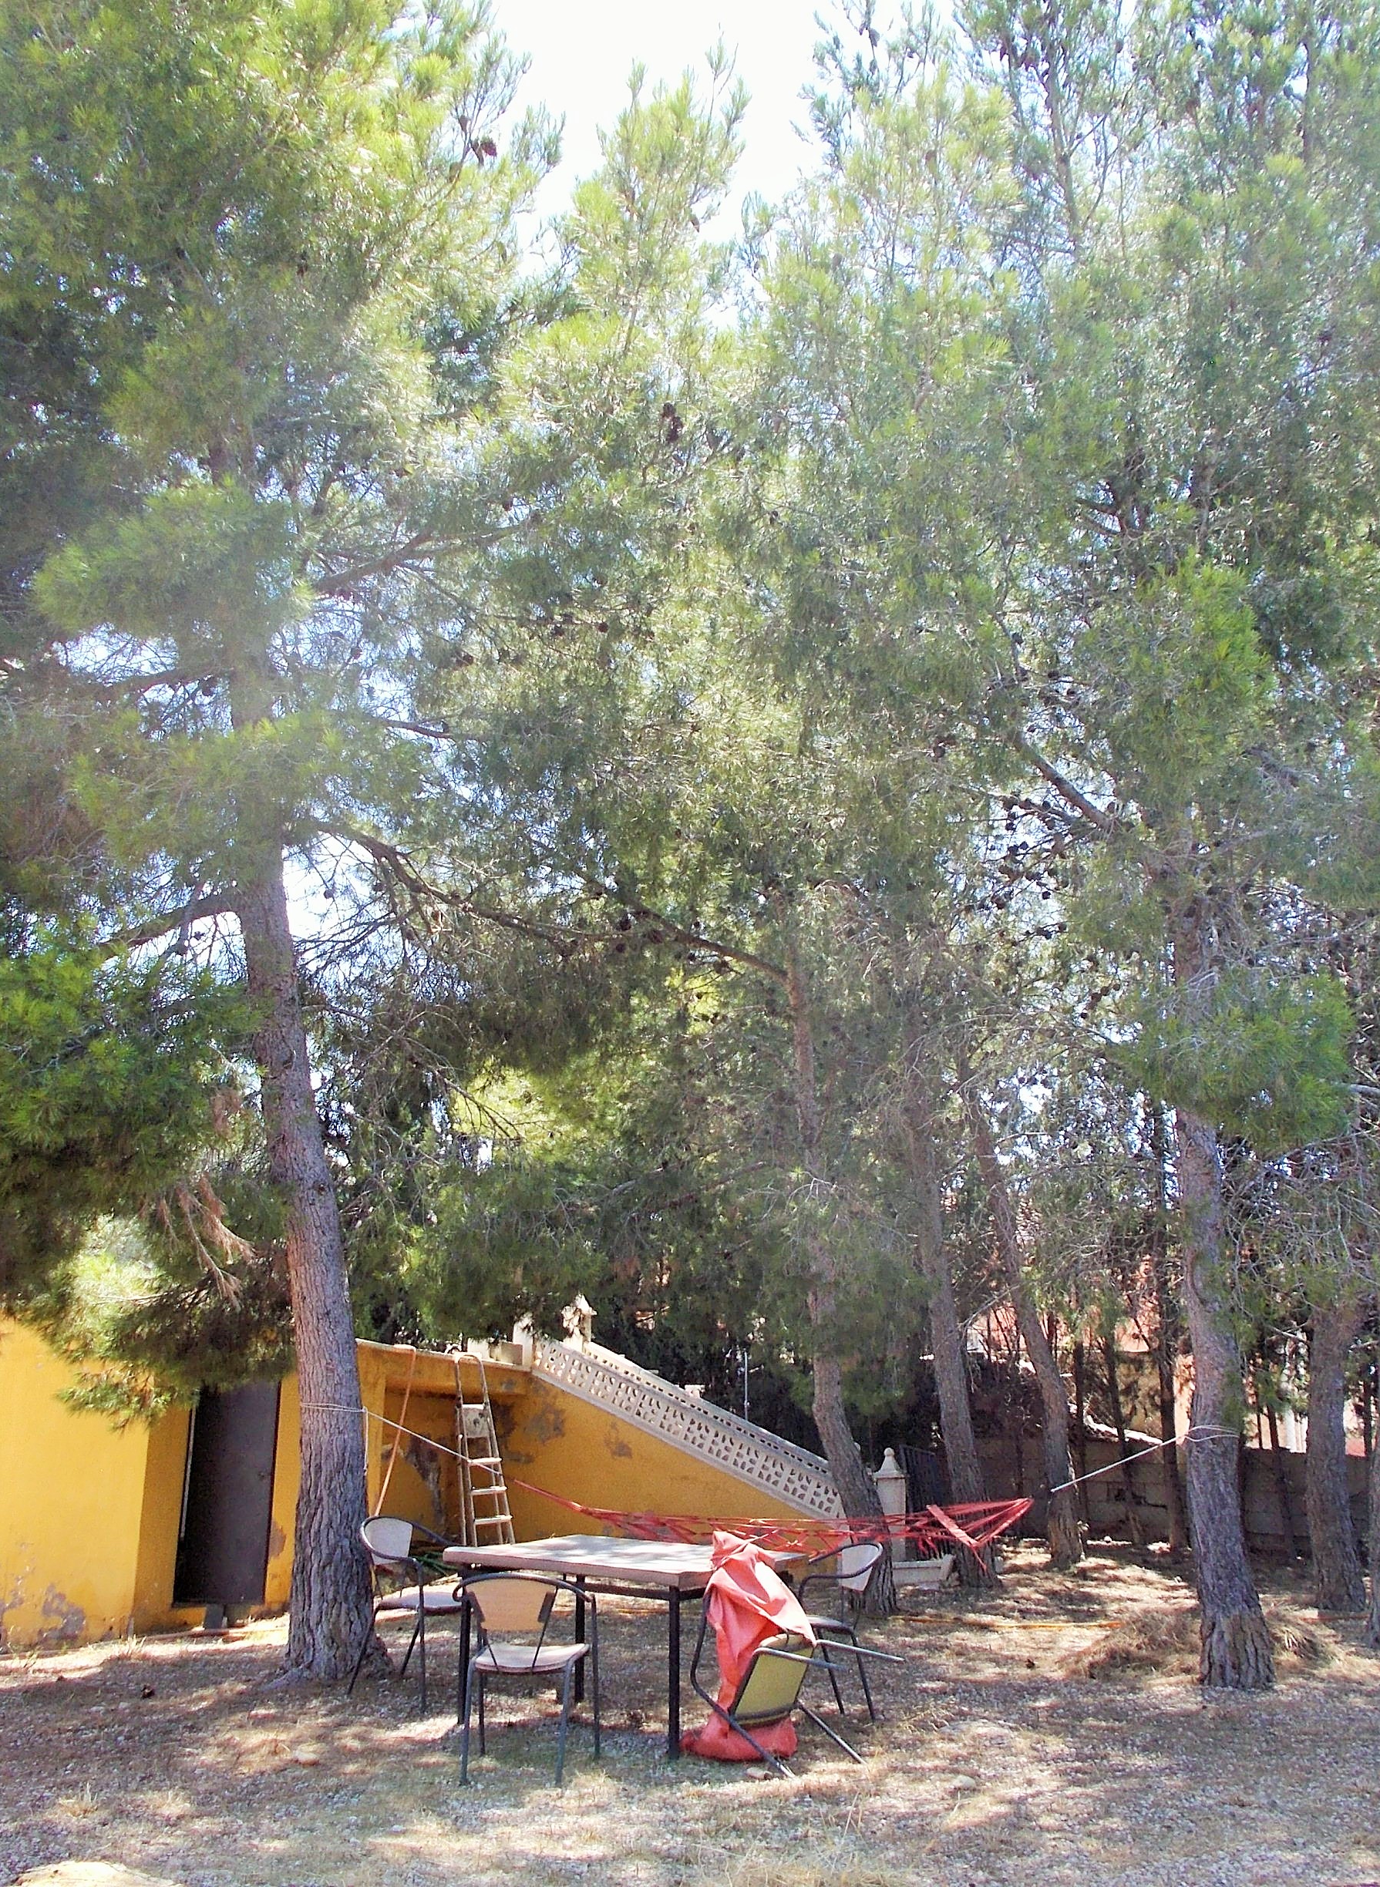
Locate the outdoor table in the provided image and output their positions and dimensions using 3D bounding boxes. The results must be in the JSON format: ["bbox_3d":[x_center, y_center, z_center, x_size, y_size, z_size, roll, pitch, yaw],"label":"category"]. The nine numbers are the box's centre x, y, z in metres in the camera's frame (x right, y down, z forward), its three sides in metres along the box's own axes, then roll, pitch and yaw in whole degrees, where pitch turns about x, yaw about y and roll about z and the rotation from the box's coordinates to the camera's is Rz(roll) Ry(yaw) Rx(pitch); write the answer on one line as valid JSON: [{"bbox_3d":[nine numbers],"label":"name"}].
[{"bbox_3d":[-0.294,3.082,8.359,1.290,0.740,0.960,-8,-16,35],"label":"outdoor table"}]

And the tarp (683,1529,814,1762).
[{"bbox_3d":[0.282,2.940,7.998,0.480,0.880,0.540,-8,-16,35],"label":"tarp"}]

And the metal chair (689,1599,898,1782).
[{"bbox_3d":[0.408,2.978,7.818,0.540,0.560,0.760,15,6,-45],"label":"metal chair"}]

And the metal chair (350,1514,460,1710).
[{"bbox_3d":[-1.252,3.114,8.838,0.560,0.760,0.540,-7,-15,32],"label":"metal chair"}]

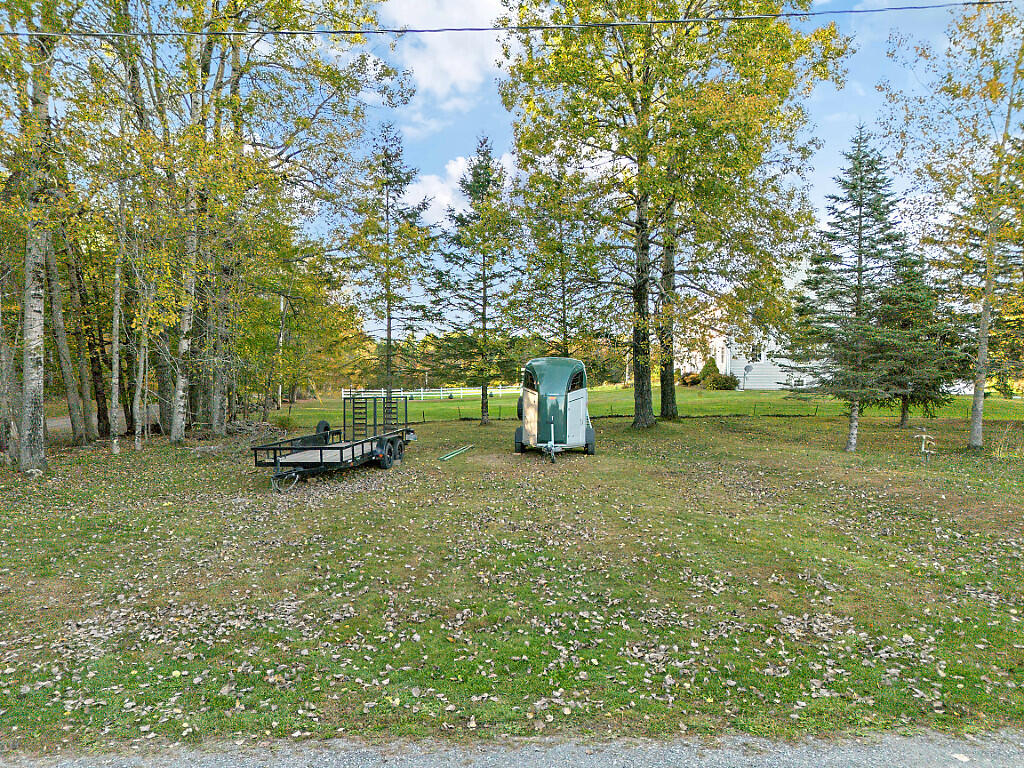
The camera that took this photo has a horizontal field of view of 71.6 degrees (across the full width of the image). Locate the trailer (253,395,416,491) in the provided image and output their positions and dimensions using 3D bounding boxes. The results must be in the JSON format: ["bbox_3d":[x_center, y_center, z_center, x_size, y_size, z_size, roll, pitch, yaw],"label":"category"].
[{"bbox_3d":[-4.130,1.190,16.300,2.300,1.670,6.200,0,0,6],"label":"trailer"}]

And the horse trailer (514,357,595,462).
[{"bbox_3d":[1.180,0.650,19.900,2.220,2.740,4.100,0,0,7],"label":"horse trailer"}]

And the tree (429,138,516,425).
[{"bbox_3d":[-1.750,-5.050,34.800,4.600,14.100,4.600,0,0,0],"label":"tree"}]

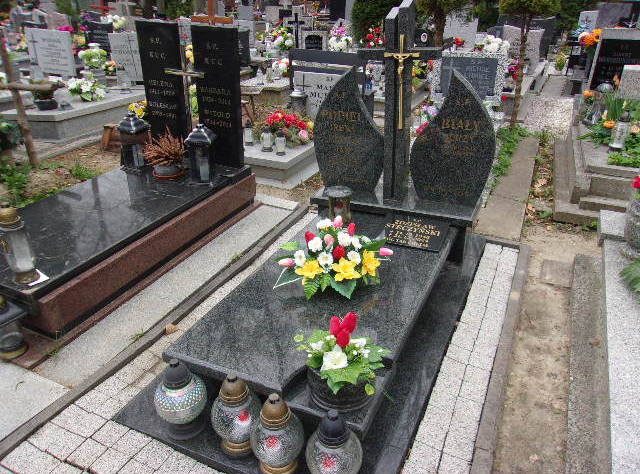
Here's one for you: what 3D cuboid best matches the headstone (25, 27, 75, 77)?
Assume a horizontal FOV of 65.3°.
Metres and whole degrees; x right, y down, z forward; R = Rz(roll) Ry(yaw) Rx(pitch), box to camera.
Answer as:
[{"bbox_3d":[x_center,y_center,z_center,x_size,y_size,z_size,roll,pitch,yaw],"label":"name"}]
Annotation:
[{"bbox_3d":[-4.213,-2.905,7.871,0.870,0.680,0.100,9,28,16],"label":"headstone"}]

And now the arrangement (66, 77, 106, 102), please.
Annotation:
[{"bbox_3d":[-3.031,-1.915,6.481,0.520,0.290,0.380,-13,27,-21],"label":"arrangement"}]

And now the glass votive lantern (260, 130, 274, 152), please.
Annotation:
[{"bbox_3d":[-0.478,-0.911,4.564,0.108,0.236,0.108,-4,26,-5],"label":"glass votive lantern"}]

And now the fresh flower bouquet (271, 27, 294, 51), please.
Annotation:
[{"bbox_3d":[-0.683,-3.604,9.088,0.460,0.520,0.400,10,27,23],"label":"fresh flower bouquet"}]

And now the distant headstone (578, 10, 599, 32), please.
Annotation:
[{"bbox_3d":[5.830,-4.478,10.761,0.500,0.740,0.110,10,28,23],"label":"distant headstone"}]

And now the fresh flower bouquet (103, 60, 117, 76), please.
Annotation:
[{"bbox_3d":[-3.052,-2.463,7.255,0.200,0.230,0.200,-12,27,-19],"label":"fresh flower bouquet"}]

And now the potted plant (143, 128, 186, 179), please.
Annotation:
[{"bbox_3d":[-1.127,-0.609,3.641,0.290,0.320,0.270,0,24,0],"label":"potted plant"}]

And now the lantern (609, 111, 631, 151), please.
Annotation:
[{"bbox_3d":[2.334,-0.825,3.887,0.115,0.295,0.115,13,29,28],"label":"lantern"}]

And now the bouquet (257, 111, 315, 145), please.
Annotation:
[{"bbox_3d":[-0.289,-1.028,4.637,0.510,0.270,0.370,10,27,23],"label":"bouquet"}]

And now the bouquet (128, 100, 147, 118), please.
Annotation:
[{"bbox_3d":[-1.847,-1.301,5.094,0.230,0.240,0.220,-11,27,-17],"label":"bouquet"}]

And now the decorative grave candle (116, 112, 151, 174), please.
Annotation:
[{"bbox_3d":[-1.404,-0.713,3.764,0.185,0.410,0.185,10,27,23],"label":"decorative grave candle"}]

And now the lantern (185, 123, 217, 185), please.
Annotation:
[{"bbox_3d":[-0.782,-0.555,3.357,0.165,0.380,0.165,2,26,9],"label":"lantern"}]

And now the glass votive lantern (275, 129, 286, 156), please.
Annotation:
[{"bbox_3d":[-0.336,-0.826,4.237,0.100,0.225,0.100,0,24,0],"label":"glass votive lantern"}]

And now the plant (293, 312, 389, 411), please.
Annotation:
[{"bbox_3d":[0.080,0.402,1.738,0.320,0.335,0.290,-1,26,2],"label":"plant"}]

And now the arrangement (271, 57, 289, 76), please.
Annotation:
[{"bbox_3d":[-0.654,-2.875,8.486,0.330,0.310,0.300,-4,26,-3],"label":"arrangement"}]

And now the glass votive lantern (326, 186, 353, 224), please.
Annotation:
[{"bbox_3d":[0.111,-0.185,2.824,0.152,0.200,0.152,-2,25,1],"label":"glass votive lantern"}]

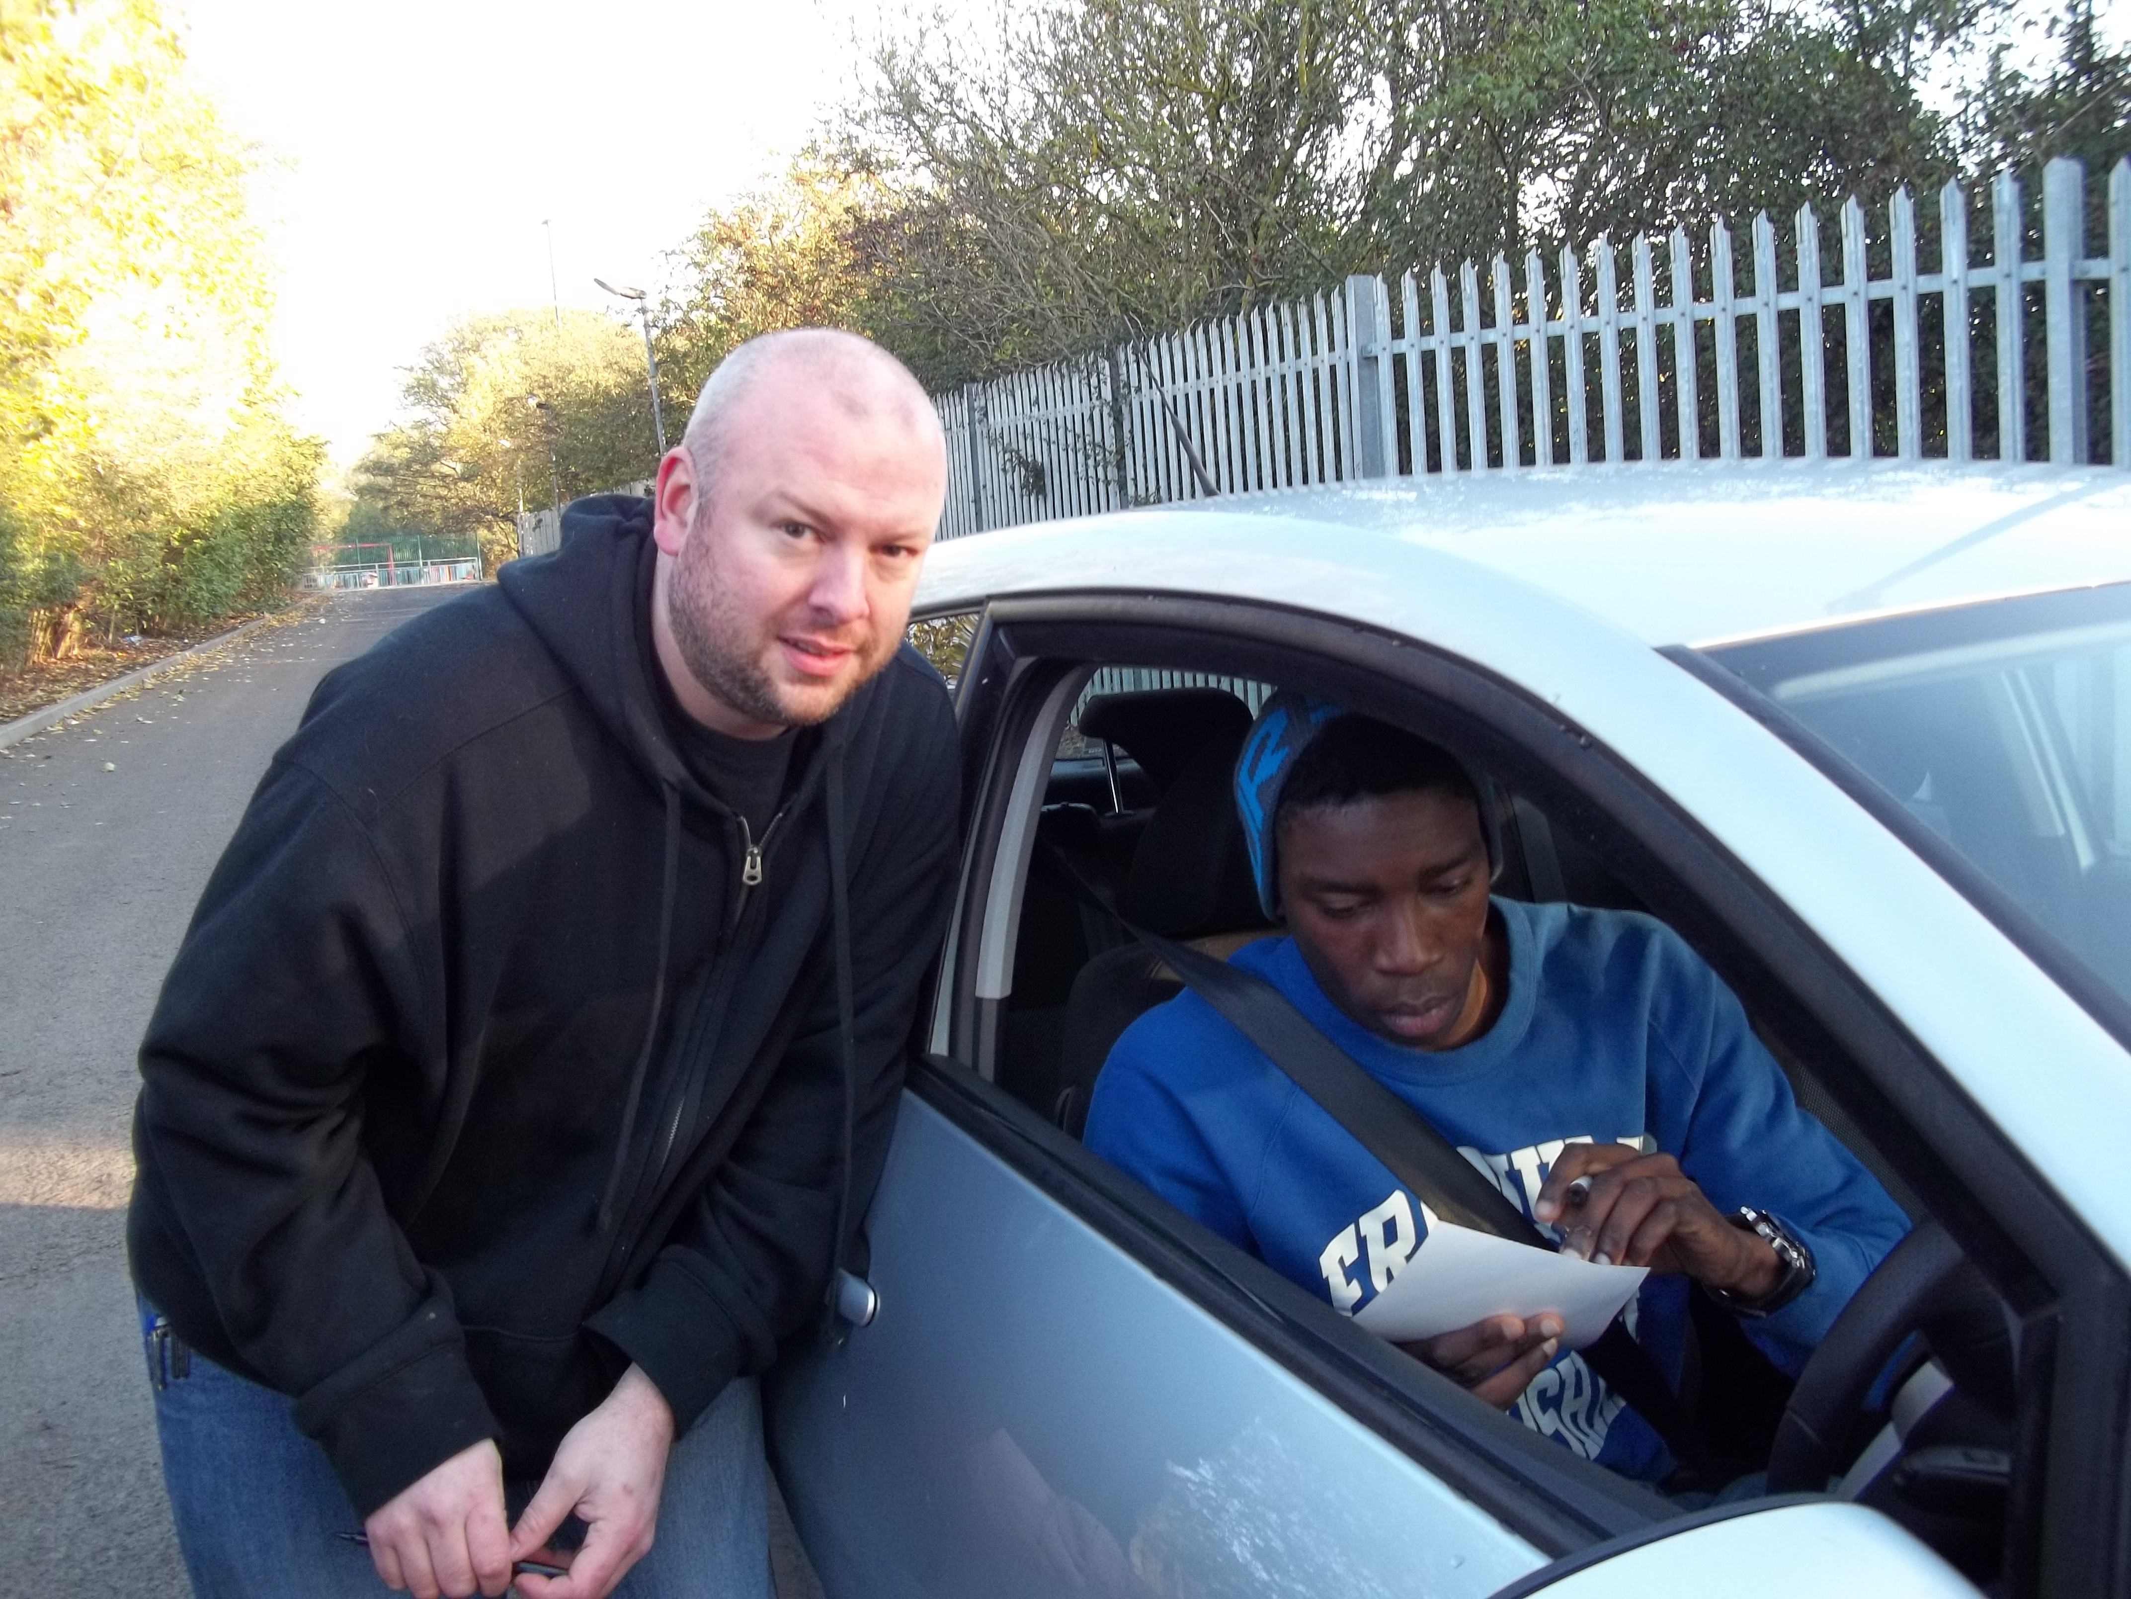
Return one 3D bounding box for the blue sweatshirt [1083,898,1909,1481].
[{"bbox_3d":[0.280,0.312,1.280,0.530,0.480,0.390,-8,10,-25],"label":"blue sweatshirt"}]

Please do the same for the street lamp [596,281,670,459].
[{"bbox_3d":[-6.221,-4.821,28.863,0.850,5.500,0.250,-7,7,-19],"label":"street lamp"}]

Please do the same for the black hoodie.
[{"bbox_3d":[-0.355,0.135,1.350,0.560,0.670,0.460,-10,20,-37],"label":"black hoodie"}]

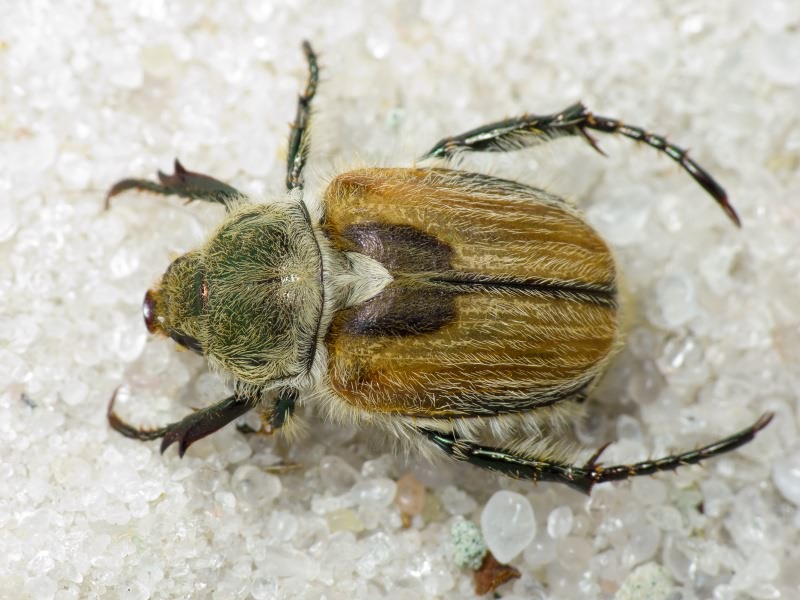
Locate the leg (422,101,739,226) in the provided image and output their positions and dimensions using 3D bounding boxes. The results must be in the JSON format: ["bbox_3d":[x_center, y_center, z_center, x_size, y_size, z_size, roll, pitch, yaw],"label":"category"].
[{"bbox_3d":[0.004,-0.003,0.070,0.007,0.002,0.002,12,77,3],"label":"leg"}]

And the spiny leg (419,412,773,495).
[{"bbox_3d":[0.004,0.003,0.069,0.008,0.002,0.002,-2,77,0],"label":"spiny leg"}]

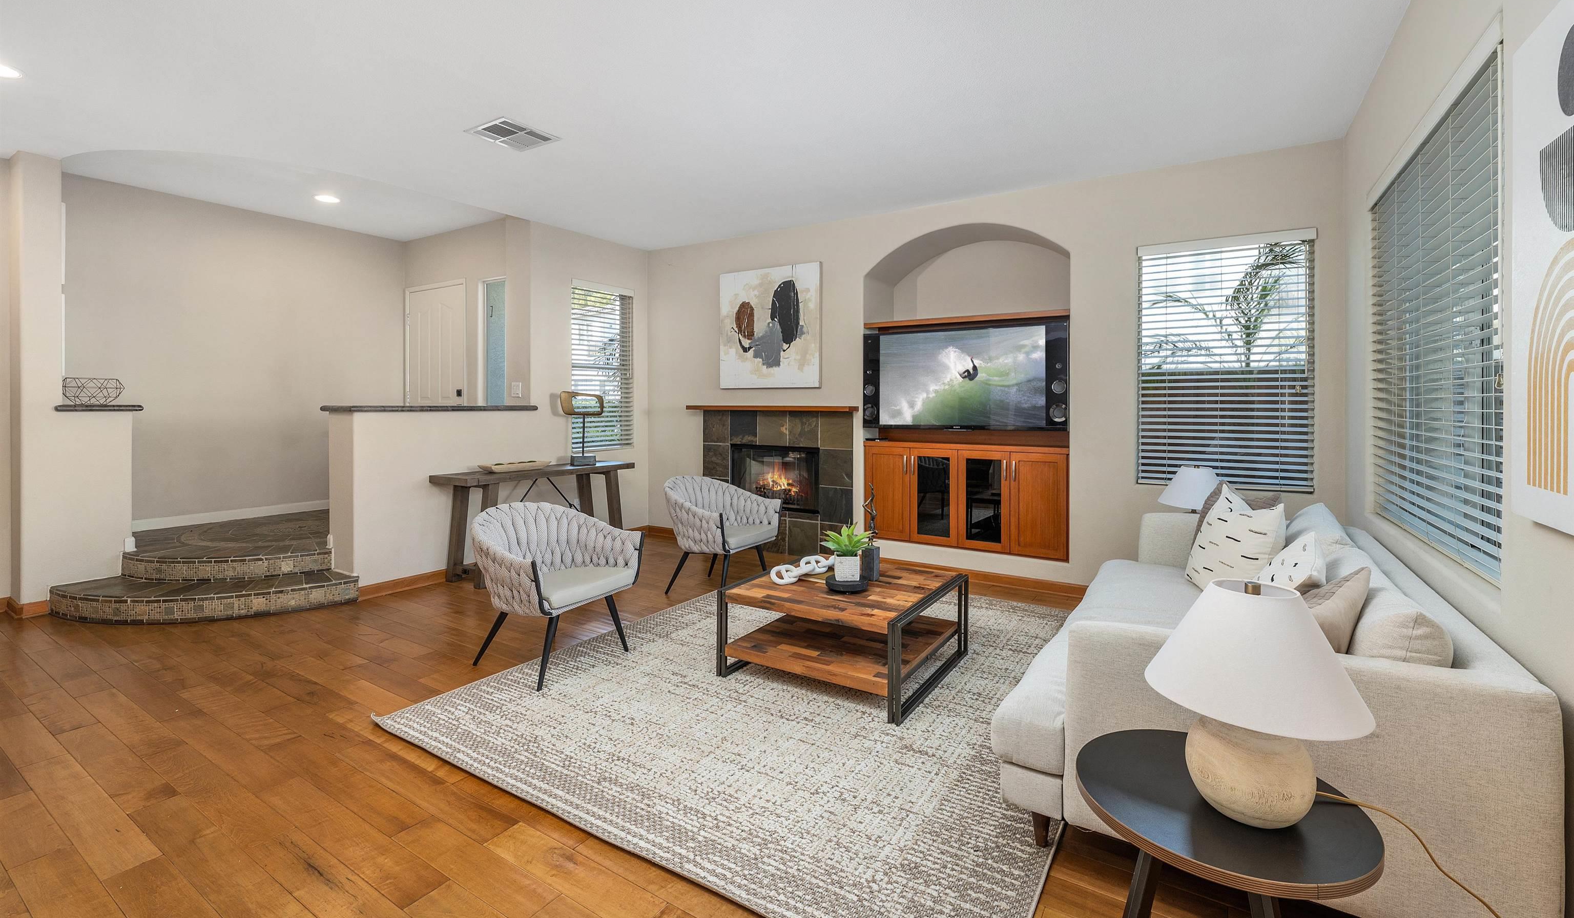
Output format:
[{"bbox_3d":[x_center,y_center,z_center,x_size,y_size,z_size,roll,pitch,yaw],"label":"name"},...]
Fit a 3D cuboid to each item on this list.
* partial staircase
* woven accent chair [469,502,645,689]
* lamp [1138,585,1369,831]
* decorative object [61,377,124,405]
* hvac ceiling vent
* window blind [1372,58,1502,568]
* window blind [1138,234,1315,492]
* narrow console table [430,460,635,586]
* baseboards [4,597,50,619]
[{"bbox_3d":[-3.939,0.729,4.566,1.580,0.320,2.050,-2,4,-35],"label":"partial staircase"},{"bbox_3d":[-1.193,0.613,3.274,0.650,0.740,0.670,2,4,32],"label":"woven accent chair"},{"bbox_3d":[0.903,0.464,1.273,0.360,0.424,0.360,2,4,32],"label":"lamp"},{"bbox_3d":[-4.444,-0.433,4.200,0.280,0.175,0.280,2,4,32],"label":"decorative object"},{"bbox_3d":[-1.502,-1.774,3.607,0.355,0.030,0.360,2,4,32],"label":"hvac ceiling vent"},{"bbox_3d":[2.319,-0.442,2.412,0.060,1.460,1.530,2,4,32],"label":"window blind"},{"bbox_3d":[2.551,-0.561,3.852,0.880,1.480,0.070,2,4,33],"label":"window blind"},{"bbox_3d":[-1.892,0.456,5.071,0.400,0.760,1.490,2,4,32],"label":"narrow console table"},{"bbox_3d":[-4.576,0.890,3.955,0.140,0.095,0.220,2,4,33],"label":"baseboards"}]

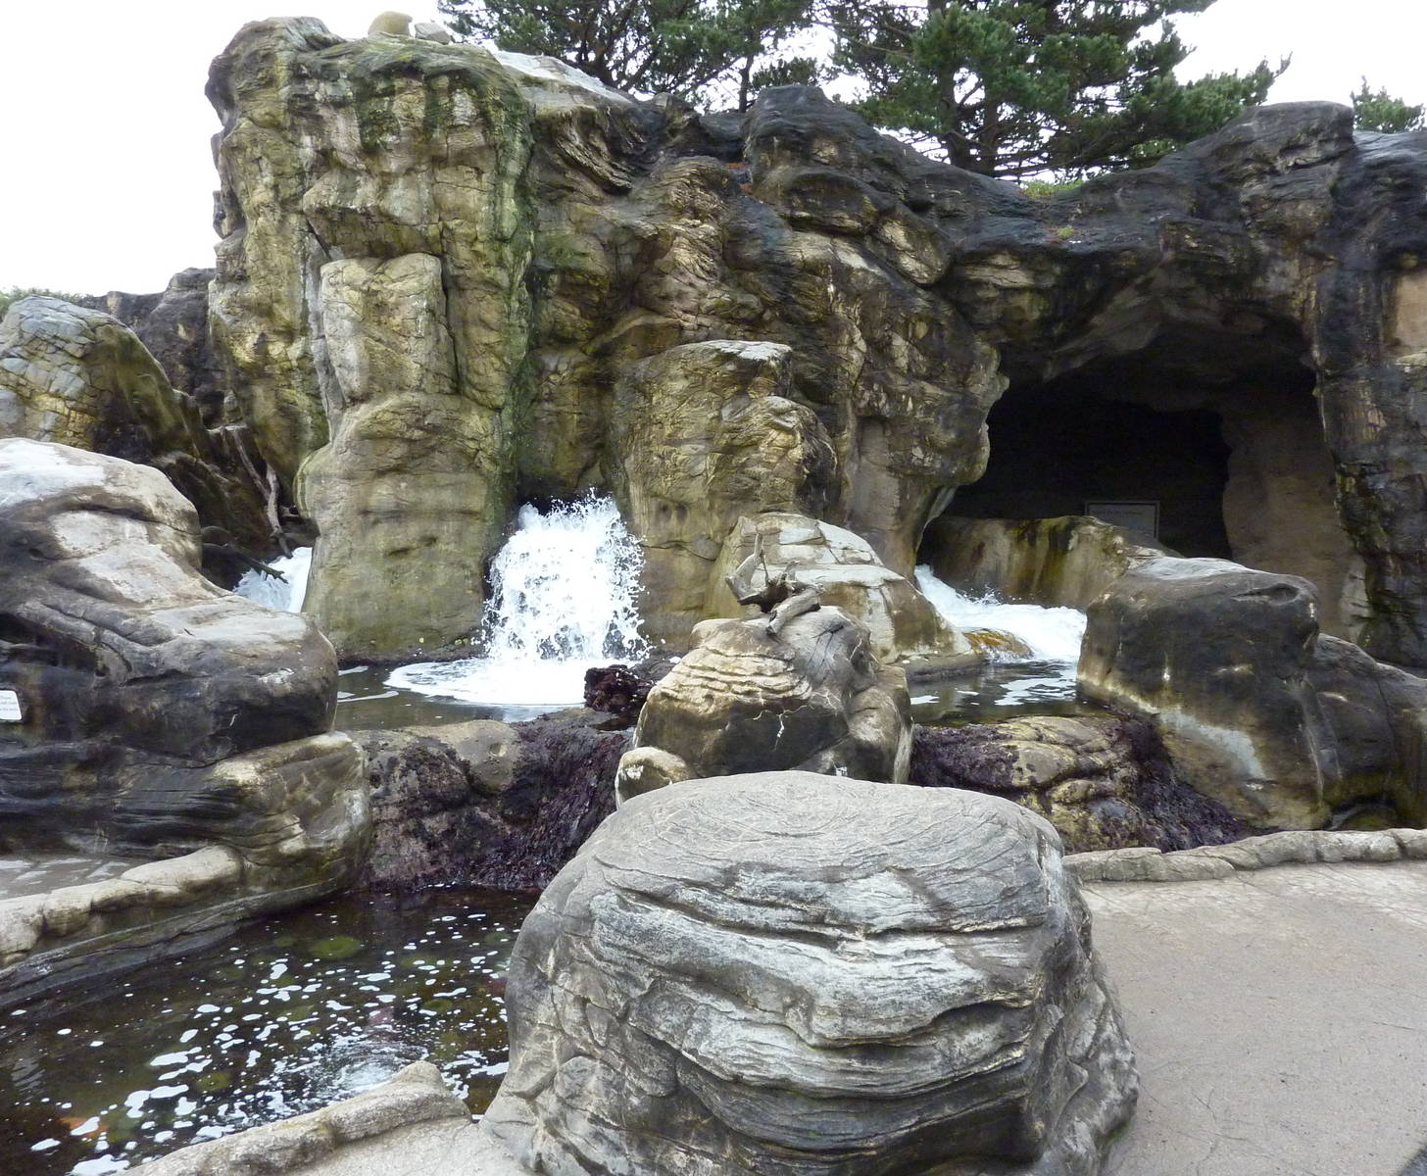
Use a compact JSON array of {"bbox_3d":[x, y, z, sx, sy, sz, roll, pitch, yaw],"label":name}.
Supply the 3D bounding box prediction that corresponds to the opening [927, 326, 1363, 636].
[{"bbox_3d":[3.400,-0.820,9.100,3.200,2.400,1.600,1,5,9],"label":"opening"}]

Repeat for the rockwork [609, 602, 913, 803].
[{"bbox_3d":[0.240,0.570,5.450,1.330,0.950,1.100,0,5,0],"label":"rockwork"}]

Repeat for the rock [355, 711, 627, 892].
[{"bbox_3d":[-1.010,0.980,5.250,1.270,0.720,0.750,0,5,0],"label":"rock"}]

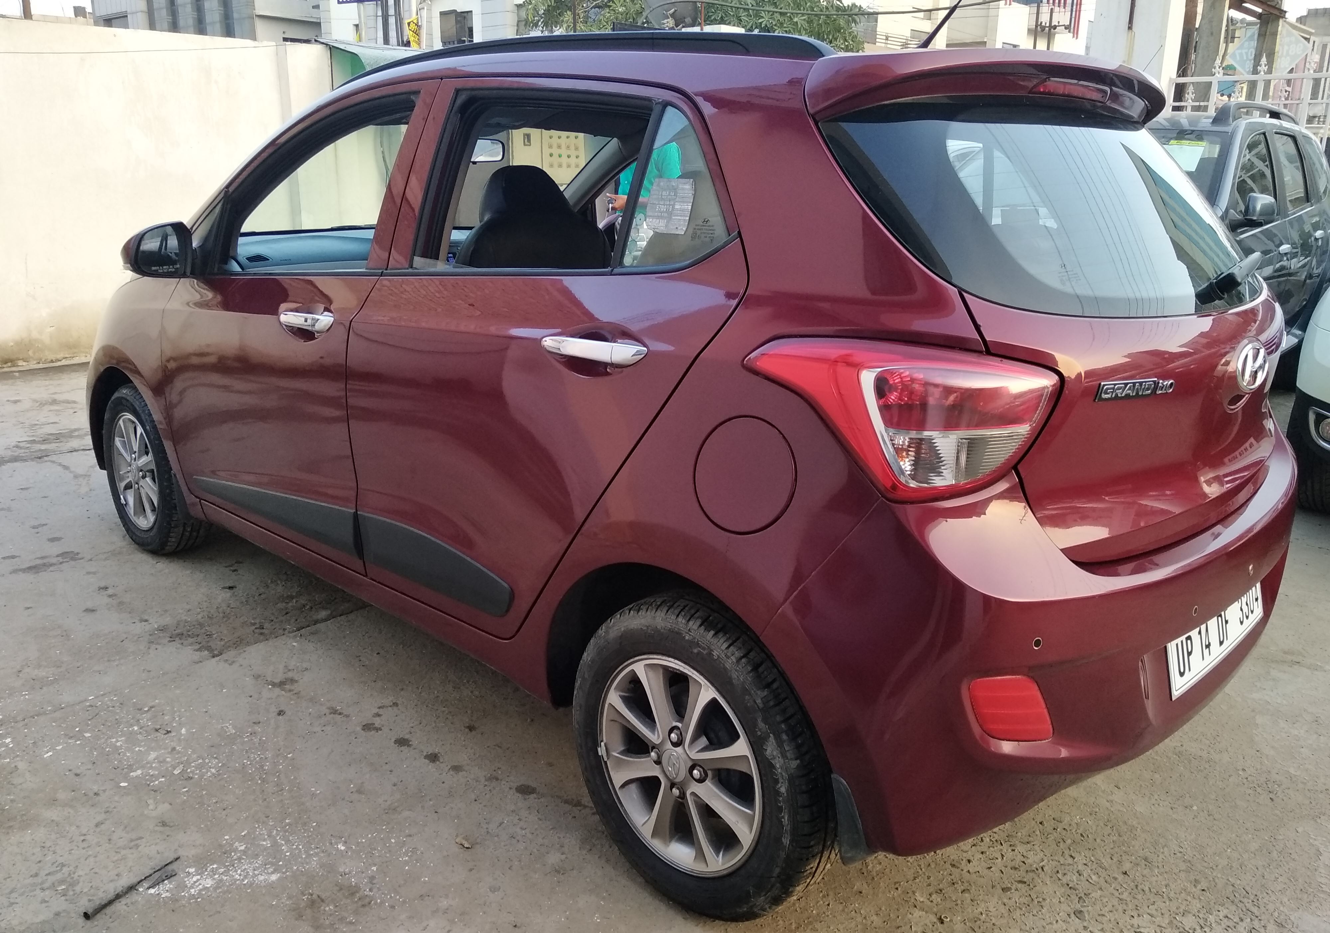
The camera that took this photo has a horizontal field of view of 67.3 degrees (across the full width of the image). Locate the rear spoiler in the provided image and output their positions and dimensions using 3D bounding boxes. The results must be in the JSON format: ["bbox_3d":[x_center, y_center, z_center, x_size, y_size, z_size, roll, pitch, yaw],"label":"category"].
[{"bbox_3d":[0.701,-0.704,1.949,0.265,0.170,1.140,16,19,41],"label":"rear spoiler"}]

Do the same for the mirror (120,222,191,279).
[{"bbox_3d":[-1.316,-0.565,2.600,0.150,0.138,0.180,16,19,41],"label":"mirror"}]

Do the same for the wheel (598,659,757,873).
[{"bbox_3d":[0.066,0.500,1.753,0.386,0.386,0.145,16,19,41],"label":"wheel"}]

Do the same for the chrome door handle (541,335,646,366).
[{"bbox_3d":[-0.126,-0.193,1.677,0.230,0.048,0.060,16,19,41],"label":"chrome door handle"}]

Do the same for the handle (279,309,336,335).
[{"bbox_3d":[-0.862,-0.335,2.373,0.230,0.045,0.060,16,19,41],"label":"handle"}]

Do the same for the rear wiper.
[{"bbox_3d":[1.057,-0.352,1.875,0.090,0.100,0.350,16,19,41],"label":"rear wiper"}]

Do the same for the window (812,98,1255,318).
[{"bbox_3d":[0.786,-0.493,1.907,1.240,0.460,0.150,-11,-15,-45],"label":"window"}]

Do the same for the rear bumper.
[{"bbox_3d":[0.859,0.229,1.977,0.435,0.585,1.620,16,19,41],"label":"rear bumper"}]

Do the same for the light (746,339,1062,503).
[{"bbox_3d":[0.361,-0.078,1.514,0.385,0.220,0.300,16,19,41],"label":"light"}]

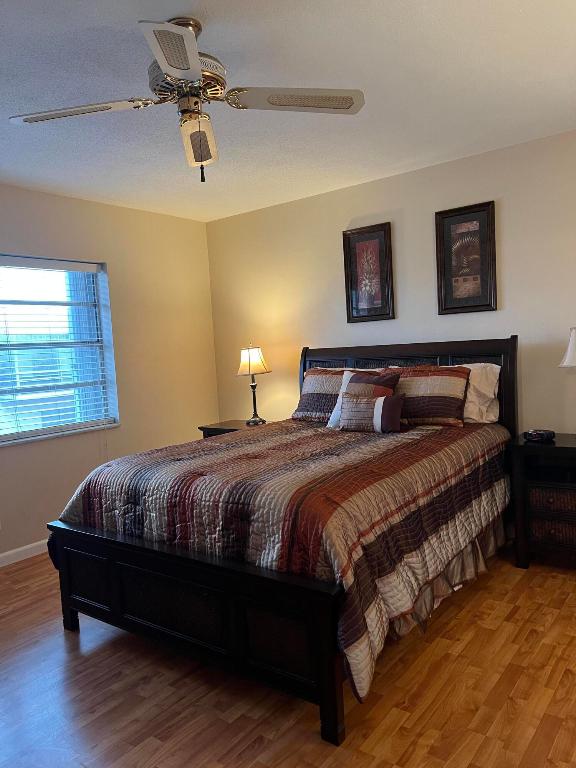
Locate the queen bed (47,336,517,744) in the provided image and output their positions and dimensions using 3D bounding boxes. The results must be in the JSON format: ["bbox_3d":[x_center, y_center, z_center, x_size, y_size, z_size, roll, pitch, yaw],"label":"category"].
[{"bbox_3d":[0.163,0.445,3.187,1.723,1.288,2.292,0,5,37],"label":"queen bed"}]

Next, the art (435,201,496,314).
[{"bbox_3d":[1.155,-0.803,3.748,0.378,0.678,0.030,0,5,37],"label":"art"}]

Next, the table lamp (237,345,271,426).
[{"bbox_3d":[-0.278,0.006,4.656,0.265,0.635,0.265,0,5,37],"label":"table lamp"}]

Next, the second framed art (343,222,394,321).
[{"bbox_3d":[0.584,-0.794,4.179,0.382,0.671,0.030,0,5,37],"label":"second framed art"}]

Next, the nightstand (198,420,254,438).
[{"bbox_3d":[-0.306,0.674,4.637,0.615,0.690,0.480,0,5,37],"label":"nightstand"}]

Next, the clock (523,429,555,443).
[{"bbox_3d":[1.436,0.293,3.295,0.105,0.054,0.160,-6,5,-39],"label":"clock"}]

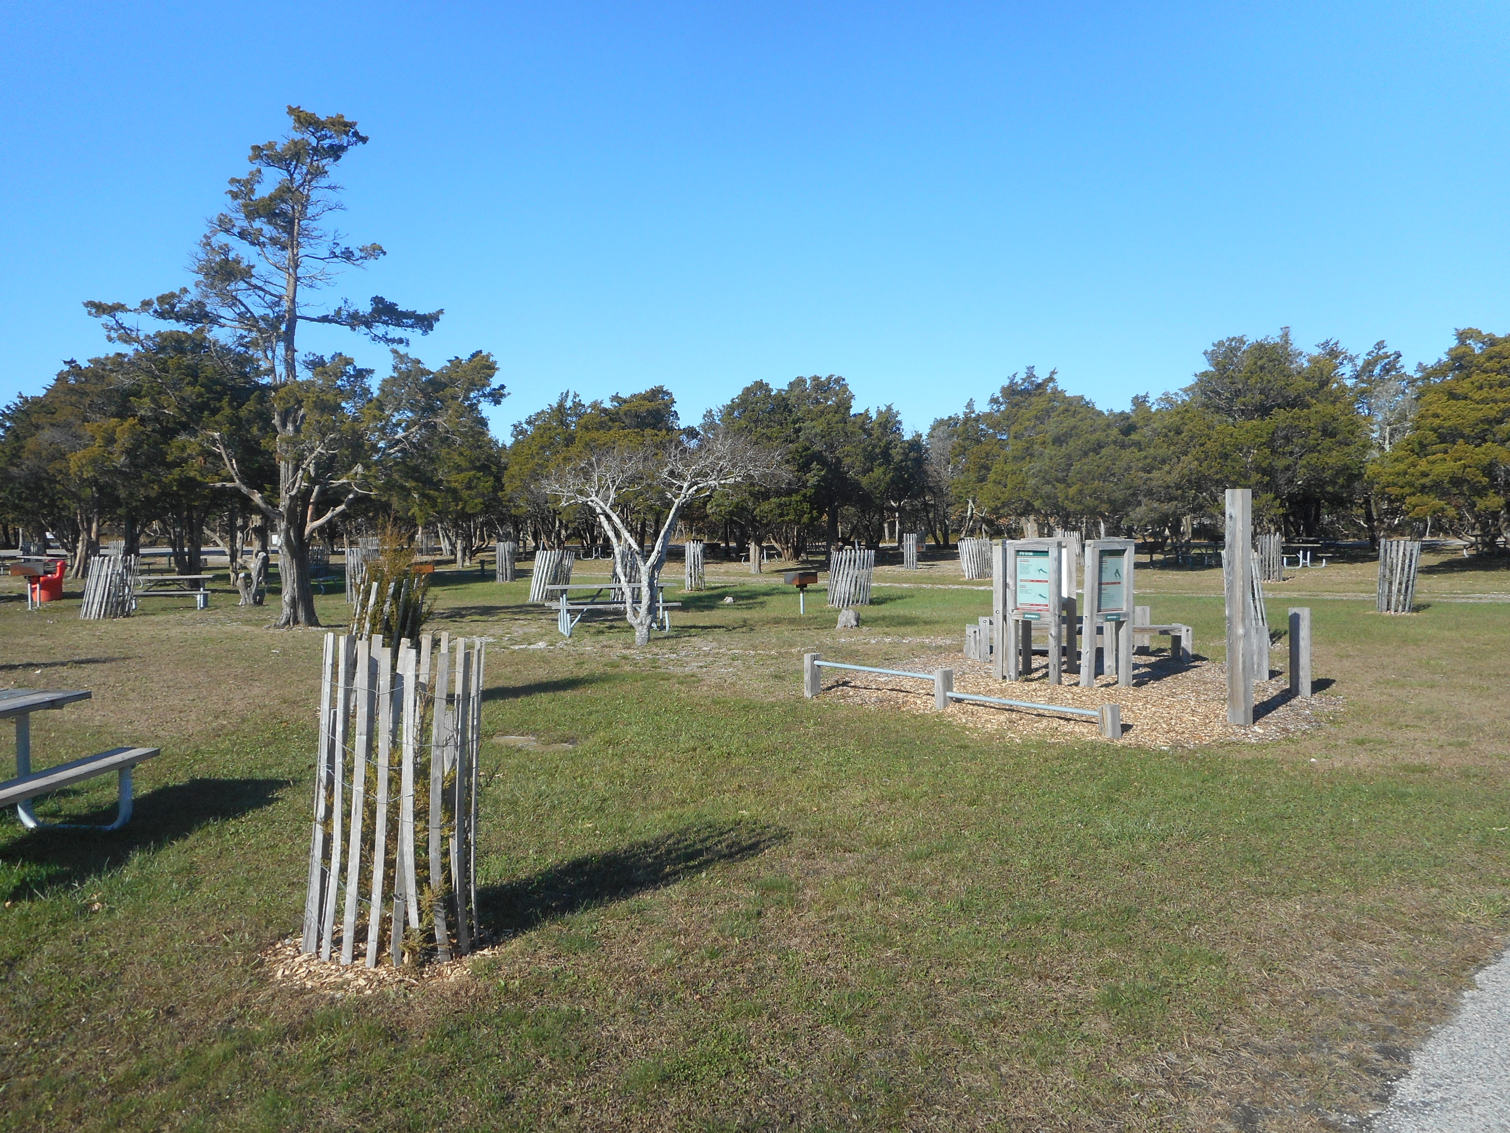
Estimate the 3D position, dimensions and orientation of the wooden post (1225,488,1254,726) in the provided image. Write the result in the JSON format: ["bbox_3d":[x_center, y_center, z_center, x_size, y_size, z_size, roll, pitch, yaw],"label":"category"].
[{"bbox_3d":[3.907,0.323,8.774,0.143,1.886,0.143,-3,3,-34],"label":"wooden post"}]

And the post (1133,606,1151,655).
[{"bbox_3d":[4.804,0.785,13.527,0.145,0.590,0.145,-3,3,-43],"label":"post"}]

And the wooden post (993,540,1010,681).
[{"bbox_3d":[2.559,0.456,11.407,0.100,1.465,0.100,1,3,37],"label":"wooden post"}]

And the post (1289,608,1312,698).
[{"bbox_3d":[5.054,0.791,10.107,0.140,0.820,0.140,-2,2,-17],"label":"post"}]

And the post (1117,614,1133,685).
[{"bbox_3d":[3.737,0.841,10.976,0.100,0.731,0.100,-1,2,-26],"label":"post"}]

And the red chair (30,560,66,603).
[{"bbox_3d":[-17.890,0.382,27.600,0.700,1.040,0.680,0,2,35],"label":"red chair"}]

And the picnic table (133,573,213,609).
[{"bbox_3d":[-13.387,0.600,25.000,1.830,0.760,1.450,-2,2,-19],"label":"picnic table"}]

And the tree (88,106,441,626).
[{"bbox_3d":[-8.900,-3.652,19.800,5.900,9.400,5.400,-2,2,-18],"label":"tree"}]

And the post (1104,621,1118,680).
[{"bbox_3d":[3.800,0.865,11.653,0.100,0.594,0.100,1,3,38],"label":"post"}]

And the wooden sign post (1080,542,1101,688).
[{"bbox_3d":[3.334,0.469,10.849,0.100,1.449,0.100,0,2,-28],"label":"wooden sign post"}]

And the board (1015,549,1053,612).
[{"bbox_3d":[2.863,0.151,11.200,0.370,0.640,0.050,1,3,37],"label":"board"}]

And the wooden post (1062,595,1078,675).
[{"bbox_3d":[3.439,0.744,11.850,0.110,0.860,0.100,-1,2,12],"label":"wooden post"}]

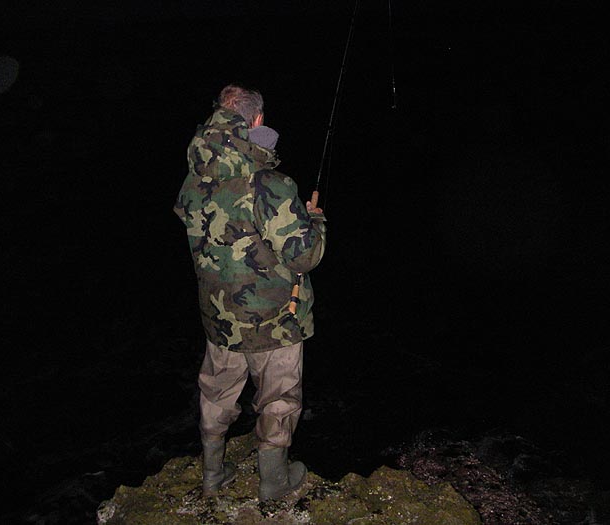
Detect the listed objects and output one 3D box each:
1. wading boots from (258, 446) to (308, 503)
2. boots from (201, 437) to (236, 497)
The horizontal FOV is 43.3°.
[{"bbox_3d":[-0.095,0.902,3.432,0.125,0.250,0.280,13,23,40],"label":"wading boots"},{"bbox_3d":[-0.380,0.891,3.487,0.115,0.260,0.280,4,19,18],"label":"boots"}]

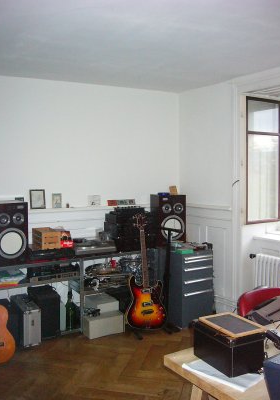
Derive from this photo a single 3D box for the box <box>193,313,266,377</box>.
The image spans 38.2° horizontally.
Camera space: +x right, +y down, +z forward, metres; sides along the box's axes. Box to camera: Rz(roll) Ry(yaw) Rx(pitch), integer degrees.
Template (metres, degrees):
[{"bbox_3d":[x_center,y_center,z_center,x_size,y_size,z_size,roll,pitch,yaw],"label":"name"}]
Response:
[{"bbox_3d":[0.389,0.633,1.781,0.180,0.161,0.249,-2,4,-28],"label":"box"}]

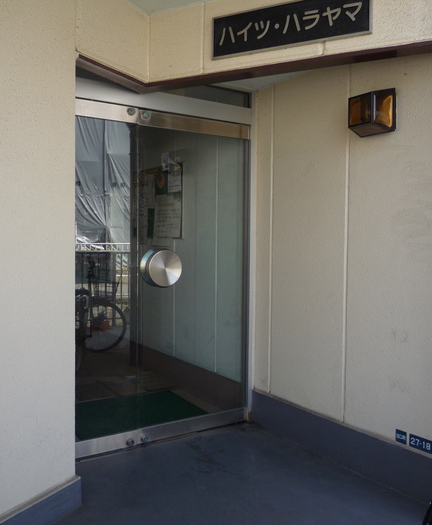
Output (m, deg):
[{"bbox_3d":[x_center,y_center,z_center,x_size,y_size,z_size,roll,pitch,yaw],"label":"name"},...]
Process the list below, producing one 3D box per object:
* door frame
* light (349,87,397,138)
[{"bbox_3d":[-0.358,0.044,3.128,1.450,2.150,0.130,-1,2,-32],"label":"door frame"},{"bbox_3d":[0.784,-0.770,2.584,0.138,0.210,0.211,-1,2,-35],"label":"light"}]

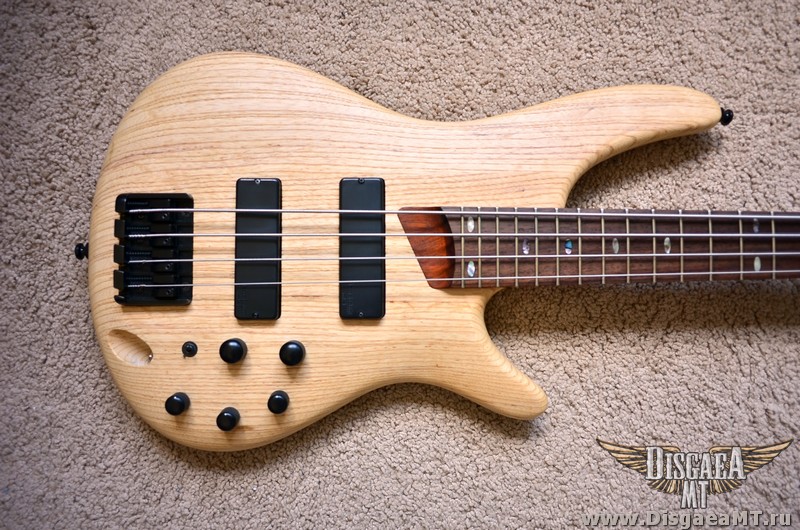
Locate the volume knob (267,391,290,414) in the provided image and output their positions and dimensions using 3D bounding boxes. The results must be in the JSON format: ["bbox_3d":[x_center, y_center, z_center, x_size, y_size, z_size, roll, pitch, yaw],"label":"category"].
[{"bbox_3d":[-0.092,0.104,0.469,0.015,0.016,0.015,0,89,-2],"label":"volume knob"}]

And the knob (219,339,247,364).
[{"bbox_3d":[-0.126,0.065,0.468,0.018,0.016,0.018,0,88,-2],"label":"knob"}]

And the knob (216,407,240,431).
[{"bbox_3d":[-0.130,0.117,0.470,0.015,0.016,0.015,0,91,-2],"label":"knob"}]

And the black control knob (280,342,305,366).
[{"bbox_3d":[-0.081,0.066,0.467,0.018,0.016,0.018,0,88,-2],"label":"black control knob"}]

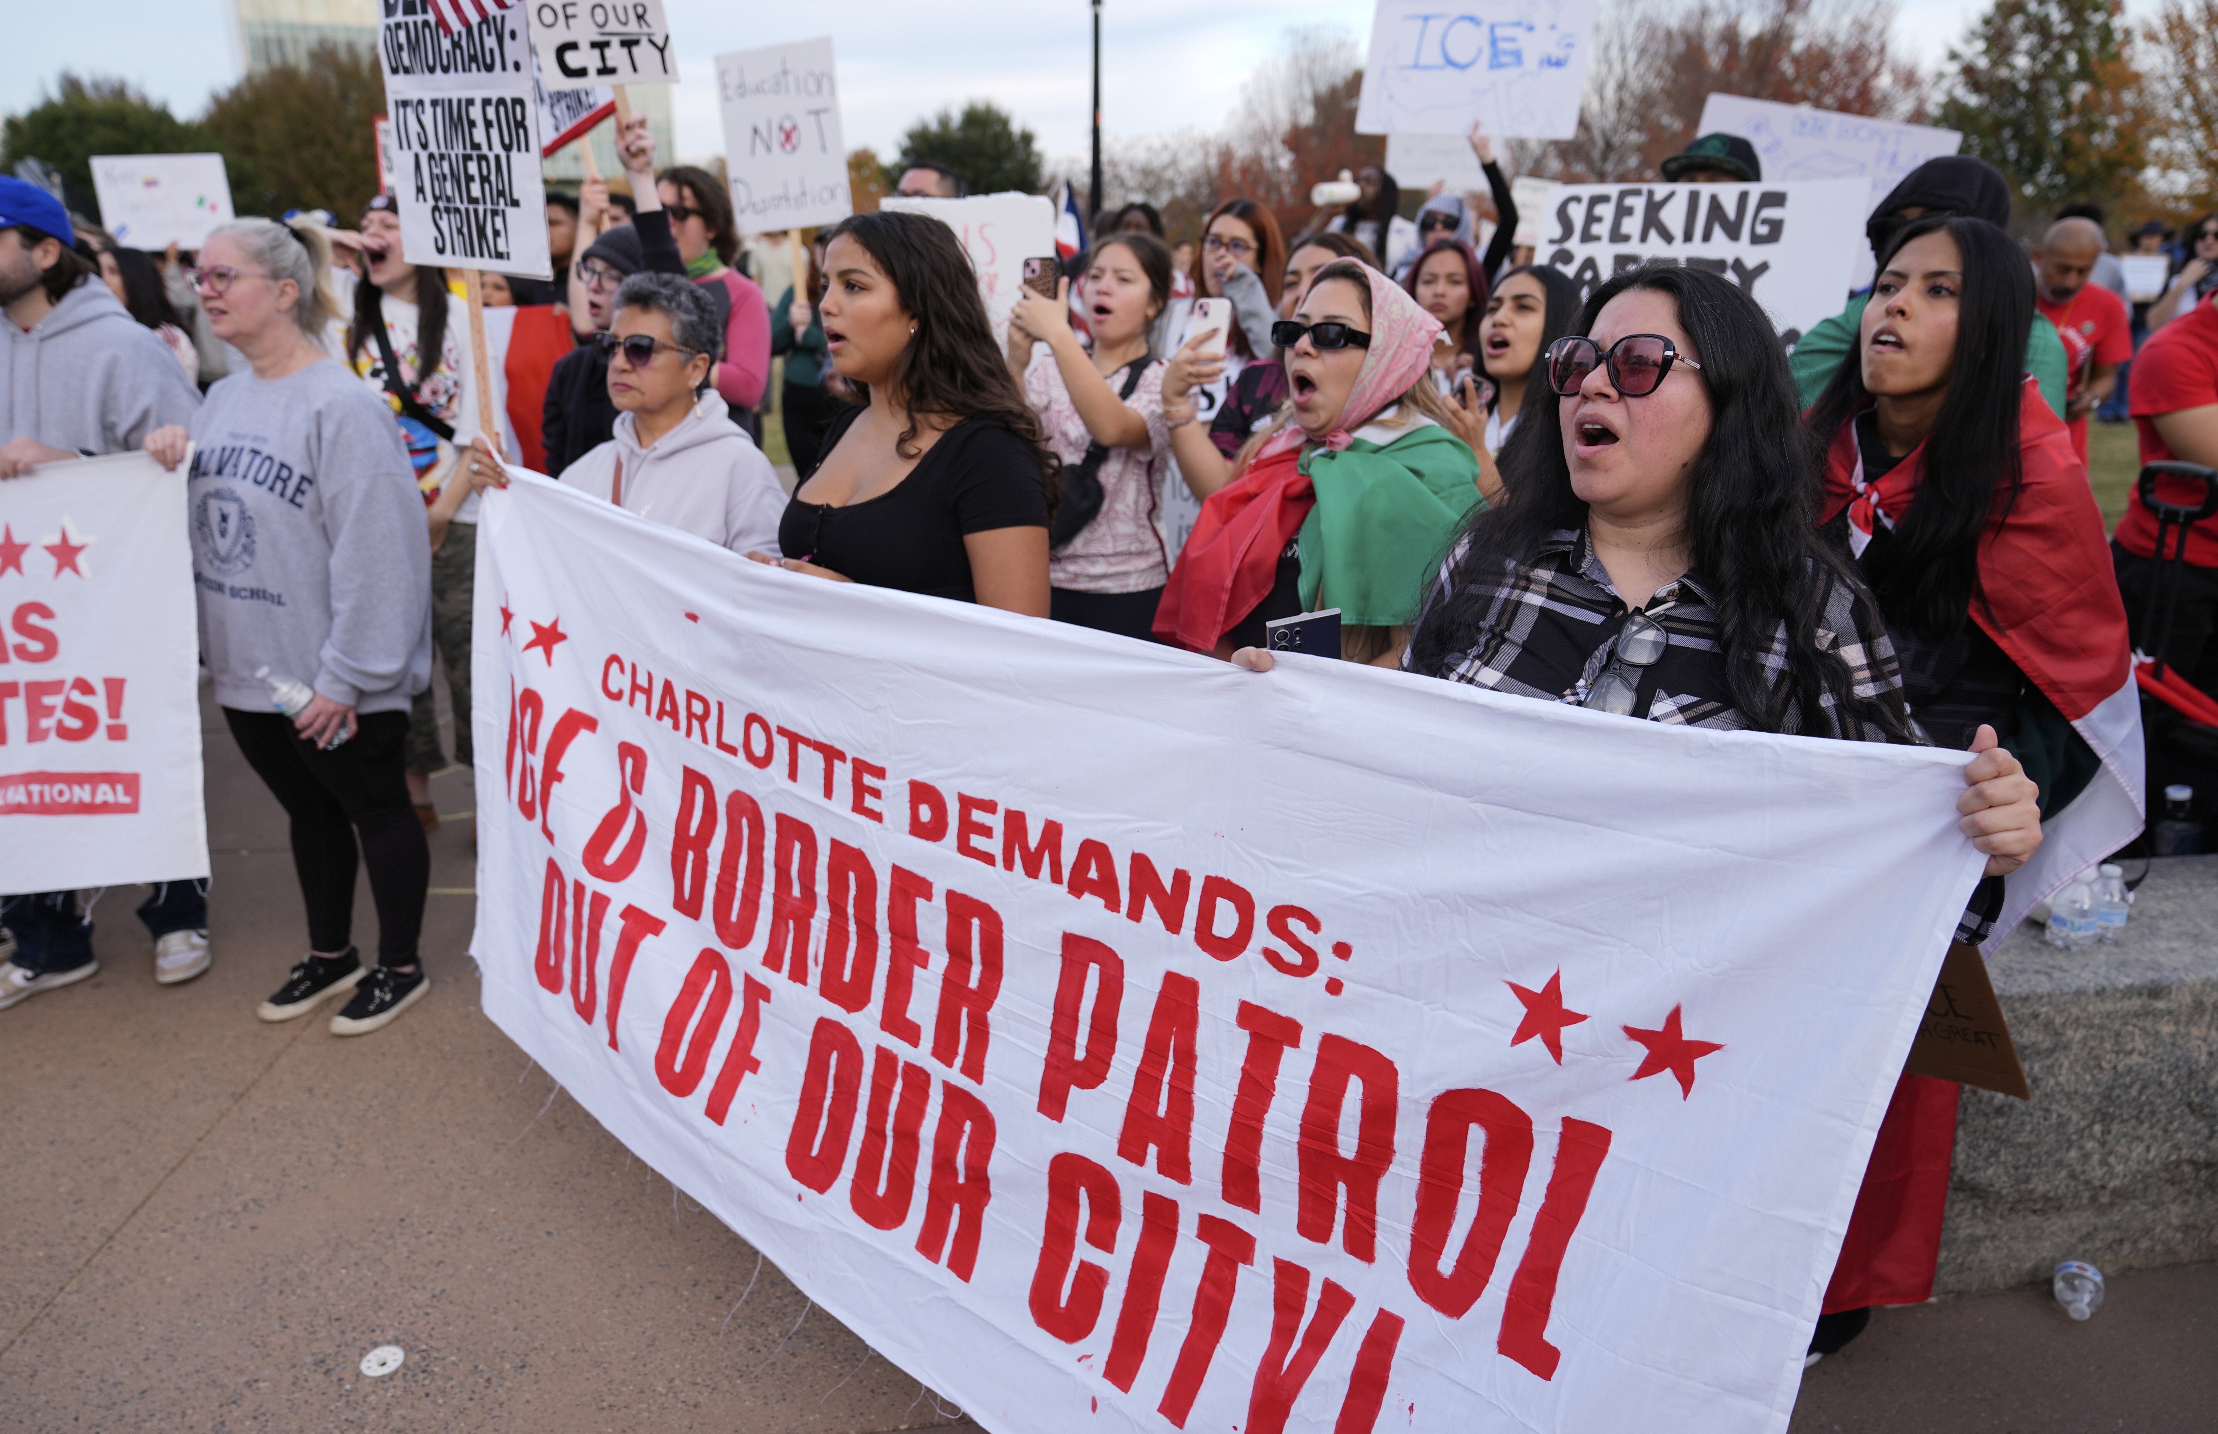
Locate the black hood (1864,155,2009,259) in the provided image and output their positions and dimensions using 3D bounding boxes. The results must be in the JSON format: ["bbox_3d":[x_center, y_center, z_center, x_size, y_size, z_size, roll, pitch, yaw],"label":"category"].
[{"bbox_3d":[1.545,-0.909,2.750,0.270,0.280,0.230,-2,18,-7],"label":"black hood"}]

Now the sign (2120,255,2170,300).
[{"bbox_3d":[8.417,-3.567,12.000,0.360,0.360,0.020,8,20,22],"label":"sign"}]

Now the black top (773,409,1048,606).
[{"bbox_3d":[-0.289,-0.229,2.313,0.410,0.500,0.290,15,22,40],"label":"black top"}]

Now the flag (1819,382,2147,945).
[{"bbox_3d":[1.195,-0.067,2.068,0.500,0.800,0.380,8,18,24],"label":"flag"}]

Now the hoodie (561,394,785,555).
[{"bbox_3d":[-0.715,-0.220,2.520,0.550,0.640,0.360,10,21,27],"label":"hoodie"}]

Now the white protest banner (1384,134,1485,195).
[{"bbox_3d":[1.707,-2.878,7.486,0.640,0.500,0.020,0,17,0],"label":"white protest banner"}]

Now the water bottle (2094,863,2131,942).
[{"bbox_3d":[1.653,0.310,2.453,0.060,0.127,0.060,0,17,0],"label":"water bottle"}]

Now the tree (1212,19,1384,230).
[{"bbox_3d":[6.959,-21.452,56.102,7.200,8.744,6.800,0,18,0],"label":"tree"}]

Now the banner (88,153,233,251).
[{"bbox_3d":[-5.453,-2.963,8.512,0.680,0.530,0.020,-3,17,-10],"label":"banner"}]

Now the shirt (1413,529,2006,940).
[{"bbox_3d":[0.540,0.095,1.595,0.600,0.600,0.400,10,20,30],"label":"shirt"}]

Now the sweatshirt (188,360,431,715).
[{"bbox_3d":[-1.591,-0.357,2.930,0.560,0.700,0.440,12,22,31],"label":"sweatshirt"}]

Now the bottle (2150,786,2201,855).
[{"bbox_3d":[1.919,0.206,2.660,0.069,0.180,0.069,-4,18,1],"label":"bottle"}]

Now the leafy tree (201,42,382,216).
[{"bbox_3d":[-24.857,-17.516,46.870,7.200,7.067,6.800,0,18,0],"label":"leafy tree"}]

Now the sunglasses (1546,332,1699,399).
[{"bbox_3d":[0.530,-0.340,1.487,0.146,0.057,0.140,11,6,42],"label":"sunglasses"}]

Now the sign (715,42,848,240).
[{"bbox_3d":[-1.334,-2.384,6.071,0.550,0.720,0.020,2,17,15],"label":"sign"}]

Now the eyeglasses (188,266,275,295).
[{"bbox_3d":[-1.774,-0.883,2.994,0.140,0.050,0.145,6,18,19],"label":"eyeglasses"}]

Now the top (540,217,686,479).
[{"bbox_3d":[-1.108,-0.776,3.423,0.440,0.740,0.300,7,18,21],"label":"top"}]

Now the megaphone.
[{"bbox_3d":[1.325,-3.075,8.600,0.290,0.210,0.150,-10,21,-27],"label":"megaphone"}]

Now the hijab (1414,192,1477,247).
[{"bbox_3d":[1.244,-1.811,5.458,0.225,0.280,0.230,0,17,0],"label":"hijab"}]

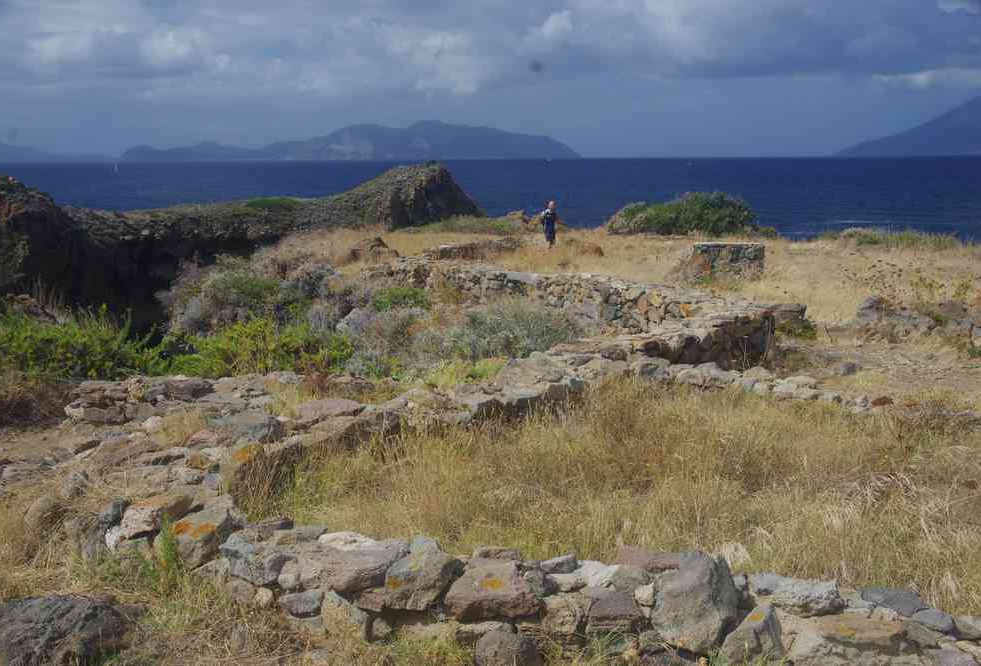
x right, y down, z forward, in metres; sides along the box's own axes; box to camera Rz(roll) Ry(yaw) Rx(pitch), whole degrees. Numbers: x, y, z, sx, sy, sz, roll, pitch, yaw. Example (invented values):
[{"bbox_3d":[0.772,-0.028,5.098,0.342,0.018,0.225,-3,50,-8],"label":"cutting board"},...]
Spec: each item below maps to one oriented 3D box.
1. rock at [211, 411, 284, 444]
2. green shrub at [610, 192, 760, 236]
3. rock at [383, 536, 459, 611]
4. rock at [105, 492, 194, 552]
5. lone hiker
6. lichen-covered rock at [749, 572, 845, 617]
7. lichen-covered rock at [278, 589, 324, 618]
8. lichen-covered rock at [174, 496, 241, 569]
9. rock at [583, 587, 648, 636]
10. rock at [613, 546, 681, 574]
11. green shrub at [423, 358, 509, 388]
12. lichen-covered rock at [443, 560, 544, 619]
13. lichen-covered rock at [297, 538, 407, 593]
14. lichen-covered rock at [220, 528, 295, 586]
[{"bbox_3d":[-1.861,0.724,8.500,0.509,0.208,0.420,-3,9,-15],"label":"rock"},{"bbox_3d":[8.662,-5.435,50.500,6.700,2.000,4.200,0,9,0],"label":"green shrub"},{"bbox_3d":[-0.277,0.977,4.530,0.300,0.240,0.270,1,9,9],"label":"rock"},{"bbox_3d":[-2.068,1.146,6.750,0.508,0.295,0.400,2,9,15],"label":"rock"},{"bbox_3d":[2.127,-3.894,40.000,0.620,1.740,0.450,1,9,6],"label":"lone hiker"},{"bbox_3d":[1.187,1.014,4.320,0.370,0.140,0.240,1,9,9],"label":"lichen-covered rock"},{"bbox_3d":[-0.768,1.095,4.500,0.190,0.100,0.160,1,9,9],"label":"lichen-covered rock"},{"bbox_3d":[-1.663,1.168,6.500,0.346,0.363,0.420,3,10,20],"label":"lichen-covered rock"},{"bbox_3d":[0.492,1.089,4.350,0.250,0.150,0.210,1,9,9],"label":"rock"},{"bbox_3d":[0.672,0.965,4.720,0.300,0.100,0.210,1,9,9],"label":"rock"},{"bbox_3d":[-0.259,0.420,11.500,0.860,0.290,0.580,0,9,0],"label":"green shrub"},{"bbox_3d":[0.018,1.023,4.450,0.390,0.180,0.290,1,9,9],"label":"lichen-covered rock"},{"bbox_3d":[-0.566,0.968,4.620,0.460,0.170,0.300,0,9,0],"label":"lichen-covered rock"},{"bbox_3d":[-1.281,1.234,6.100,0.418,0.266,0.340,0,9,0],"label":"lichen-covered rock"}]

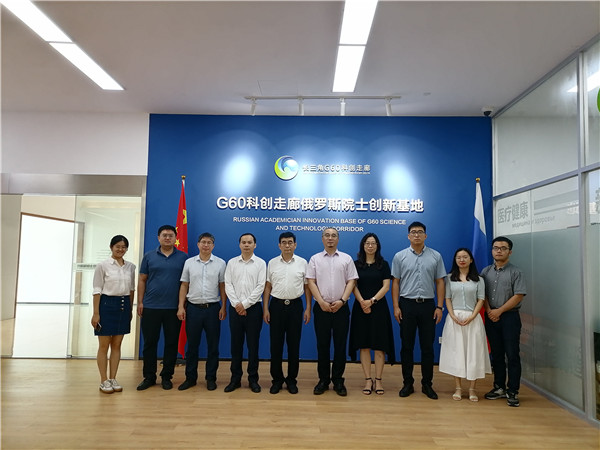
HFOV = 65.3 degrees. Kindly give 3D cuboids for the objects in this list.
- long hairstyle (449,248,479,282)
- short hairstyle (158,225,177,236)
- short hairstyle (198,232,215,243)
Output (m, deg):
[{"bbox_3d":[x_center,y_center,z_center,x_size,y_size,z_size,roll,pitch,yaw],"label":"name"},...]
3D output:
[{"bbox_3d":[1.753,0.435,5.028,0.300,0.370,0.250,0,-4,15],"label":"long hairstyle"},{"bbox_3d":[-1.484,0.070,5.239,0.190,0.140,0.200,1,-4,-4],"label":"short hairstyle"},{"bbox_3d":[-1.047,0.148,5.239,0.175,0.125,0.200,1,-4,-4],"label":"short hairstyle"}]

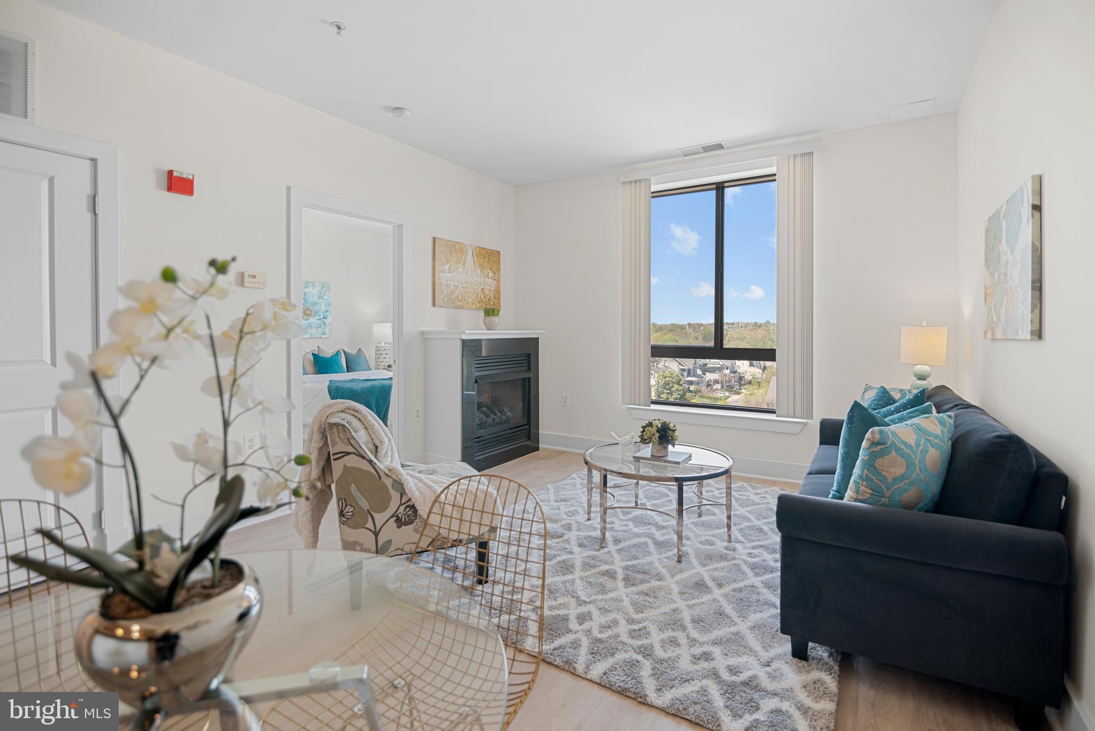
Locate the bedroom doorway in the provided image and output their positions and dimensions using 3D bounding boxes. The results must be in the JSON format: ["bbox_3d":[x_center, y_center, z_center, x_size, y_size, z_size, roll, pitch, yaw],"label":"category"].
[{"bbox_3d":[-1.471,-0.140,3.659,0.130,2.140,1.000,2,3,31],"label":"bedroom doorway"}]

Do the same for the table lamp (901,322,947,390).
[{"bbox_3d":[2.479,0.015,3.219,0.250,0.620,0.250,2,3,31],"label":"table lamp"}]

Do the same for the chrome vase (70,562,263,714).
[{"bbox_3d":[-0.442,0.328,0.582,0.180,0.142,0.180,2,3,33],"label":"chrome vase"}]

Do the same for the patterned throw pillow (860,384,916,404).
[{"bbox_3d":[2.110,0.360,2.970,0.150,0.440,0.440,17,-5,-26],"label":"patterned throw pillow"}]

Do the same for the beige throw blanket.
[{"bbox_3d":[-0.723,0.558,2.343,0.900,0.740,0.520,-1,3,-21],"label":"beige throw blanket"}]

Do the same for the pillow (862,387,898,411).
[{"bbox_3d":[2.018,0.342,2.904,0.150,0.410,0.410,17,-8,-36],"label":"pillow"}]

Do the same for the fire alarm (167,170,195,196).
[{"bbox_3d":[-2.016,-1.006,2.692,0.050,0.120,0.110,2,3,33],"label":"fire alarm"}]

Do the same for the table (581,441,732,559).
[{"bbox_3d":[0.662,0.791,2.982,0.870,0.455,0.870,0,3,0],"label":"table"}]

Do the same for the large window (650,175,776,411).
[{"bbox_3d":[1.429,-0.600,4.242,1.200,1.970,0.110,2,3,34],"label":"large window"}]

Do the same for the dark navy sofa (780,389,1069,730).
[{"bbox_3d":[1.699,0.625,2.383,0.770,0.860,2.060,2,3,33],"label":"dark navy sofa"}]

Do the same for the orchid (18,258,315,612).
[{"bbox_3d":[-0.477,0.100,0.645,0.330,0.500,0.250,-1,3,-34],"label":"orchid"}]

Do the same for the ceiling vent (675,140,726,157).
[{"bbox_3d":[1.300,-1.816,4.111,0.380,0.025,0.190,2,3,34],"label":"ceiling vent"}]

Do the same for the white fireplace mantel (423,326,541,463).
[{"bbox_3d":[-0.563,0.309,4.758,0.430,1.250,1.280,2,3,33],"label":"white fireplace mantel"}]

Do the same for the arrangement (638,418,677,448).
[{"bbox_3d":[0.676,0.432,2.960,0.230,0.200,0.230,2,3,34],"label":"arrangement"}]

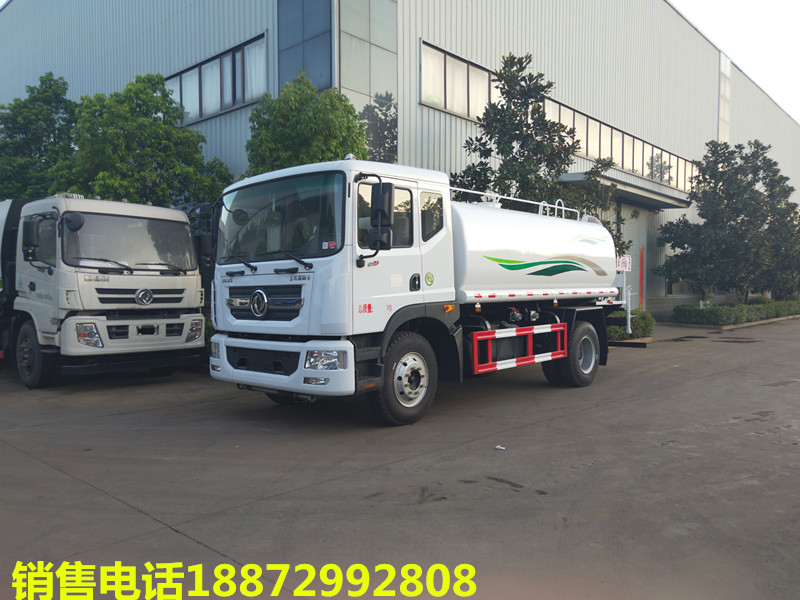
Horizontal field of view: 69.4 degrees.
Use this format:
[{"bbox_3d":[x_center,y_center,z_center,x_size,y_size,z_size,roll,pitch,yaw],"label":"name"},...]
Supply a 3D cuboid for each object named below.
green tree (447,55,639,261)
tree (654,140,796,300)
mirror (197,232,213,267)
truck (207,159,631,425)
[{"bbox_3d":[3.600,-2.450,14.600,4.300,7.400,4.100,0,1,14],"label":"green tree"},{"bbox_3d":[13.700,-2.750,24.300,5.200,7.600,5.000,0,1,29],"label":"tree"},{"bbox_3d":[-3.540,-0.895,10.450,0.140,0.620,0.230,1,1,42],"label":"mirror"},{"bbox_3d":[1.006,-0.139,9.160,2.520,2.943,7.521,1,1,42],"label":"truck"}]

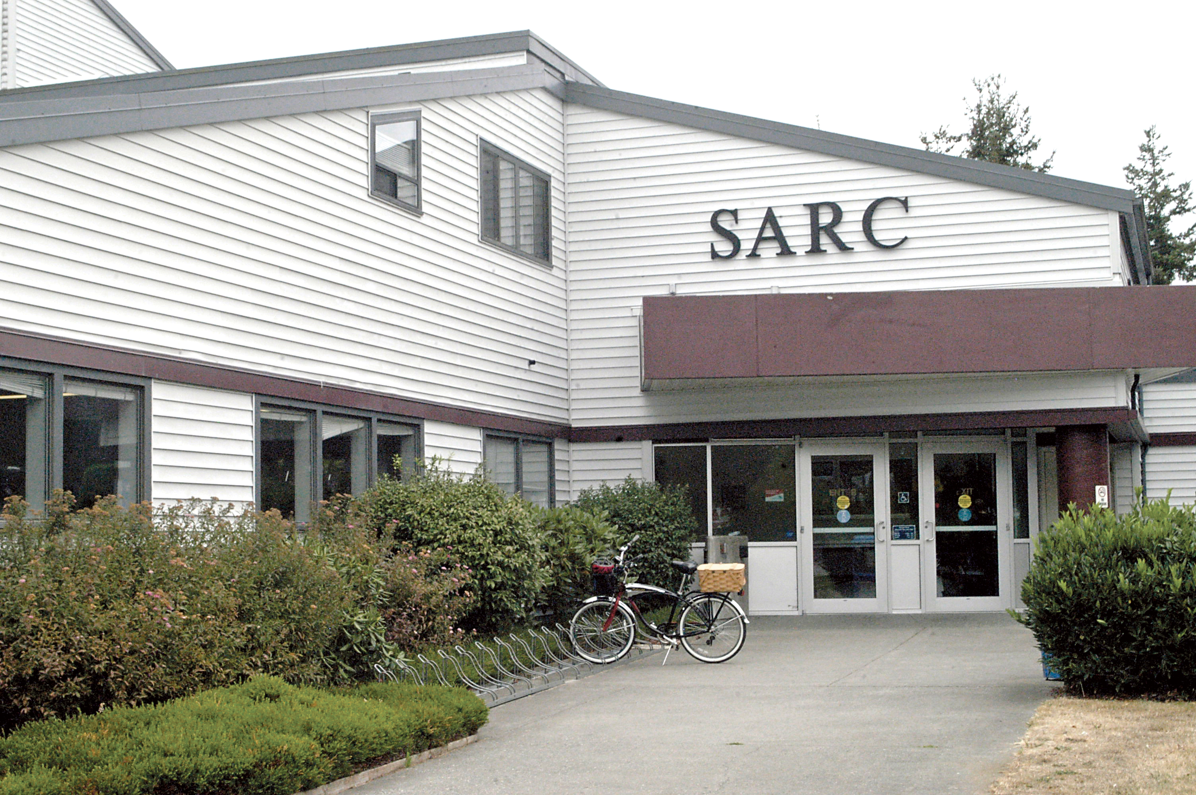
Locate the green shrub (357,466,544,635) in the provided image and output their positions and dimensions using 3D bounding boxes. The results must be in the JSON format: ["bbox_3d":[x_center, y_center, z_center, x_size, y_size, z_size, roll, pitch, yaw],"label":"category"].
[{"bbox_3d":[-1.407,1.505,16.500,2.100,1.753,1.500,-2,-5,19],"label":"green shrub"}]

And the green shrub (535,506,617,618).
[{"bbox_3d":[-0.276,1.944,19.200,1.200,1.450,1.150,-1,-5,0],"label":"green shrub"}]

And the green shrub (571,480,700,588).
[{"bbox_3d":[0.427,1.809,20.500,1.400,1.681,1.400,-1,-5,0],"label":"green shrub"}]

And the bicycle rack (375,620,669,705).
[{"bbox_3d":[-0.489,2.413,16.156,0.600,0.430,6.330,-2,-3,18],"label":"bicycle rack"}]

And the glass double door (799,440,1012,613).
[{"bbox_3d":[3.841,1.625,21.600,2.660,2.170,0.120,0,-5,-3],"label":"glass double door"}]

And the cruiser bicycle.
[{"bbox_3d":[0.596,1.961,16.784,1.850,1.270,0.660,-2,-5,17],"label":"cruiser bicycle"}]

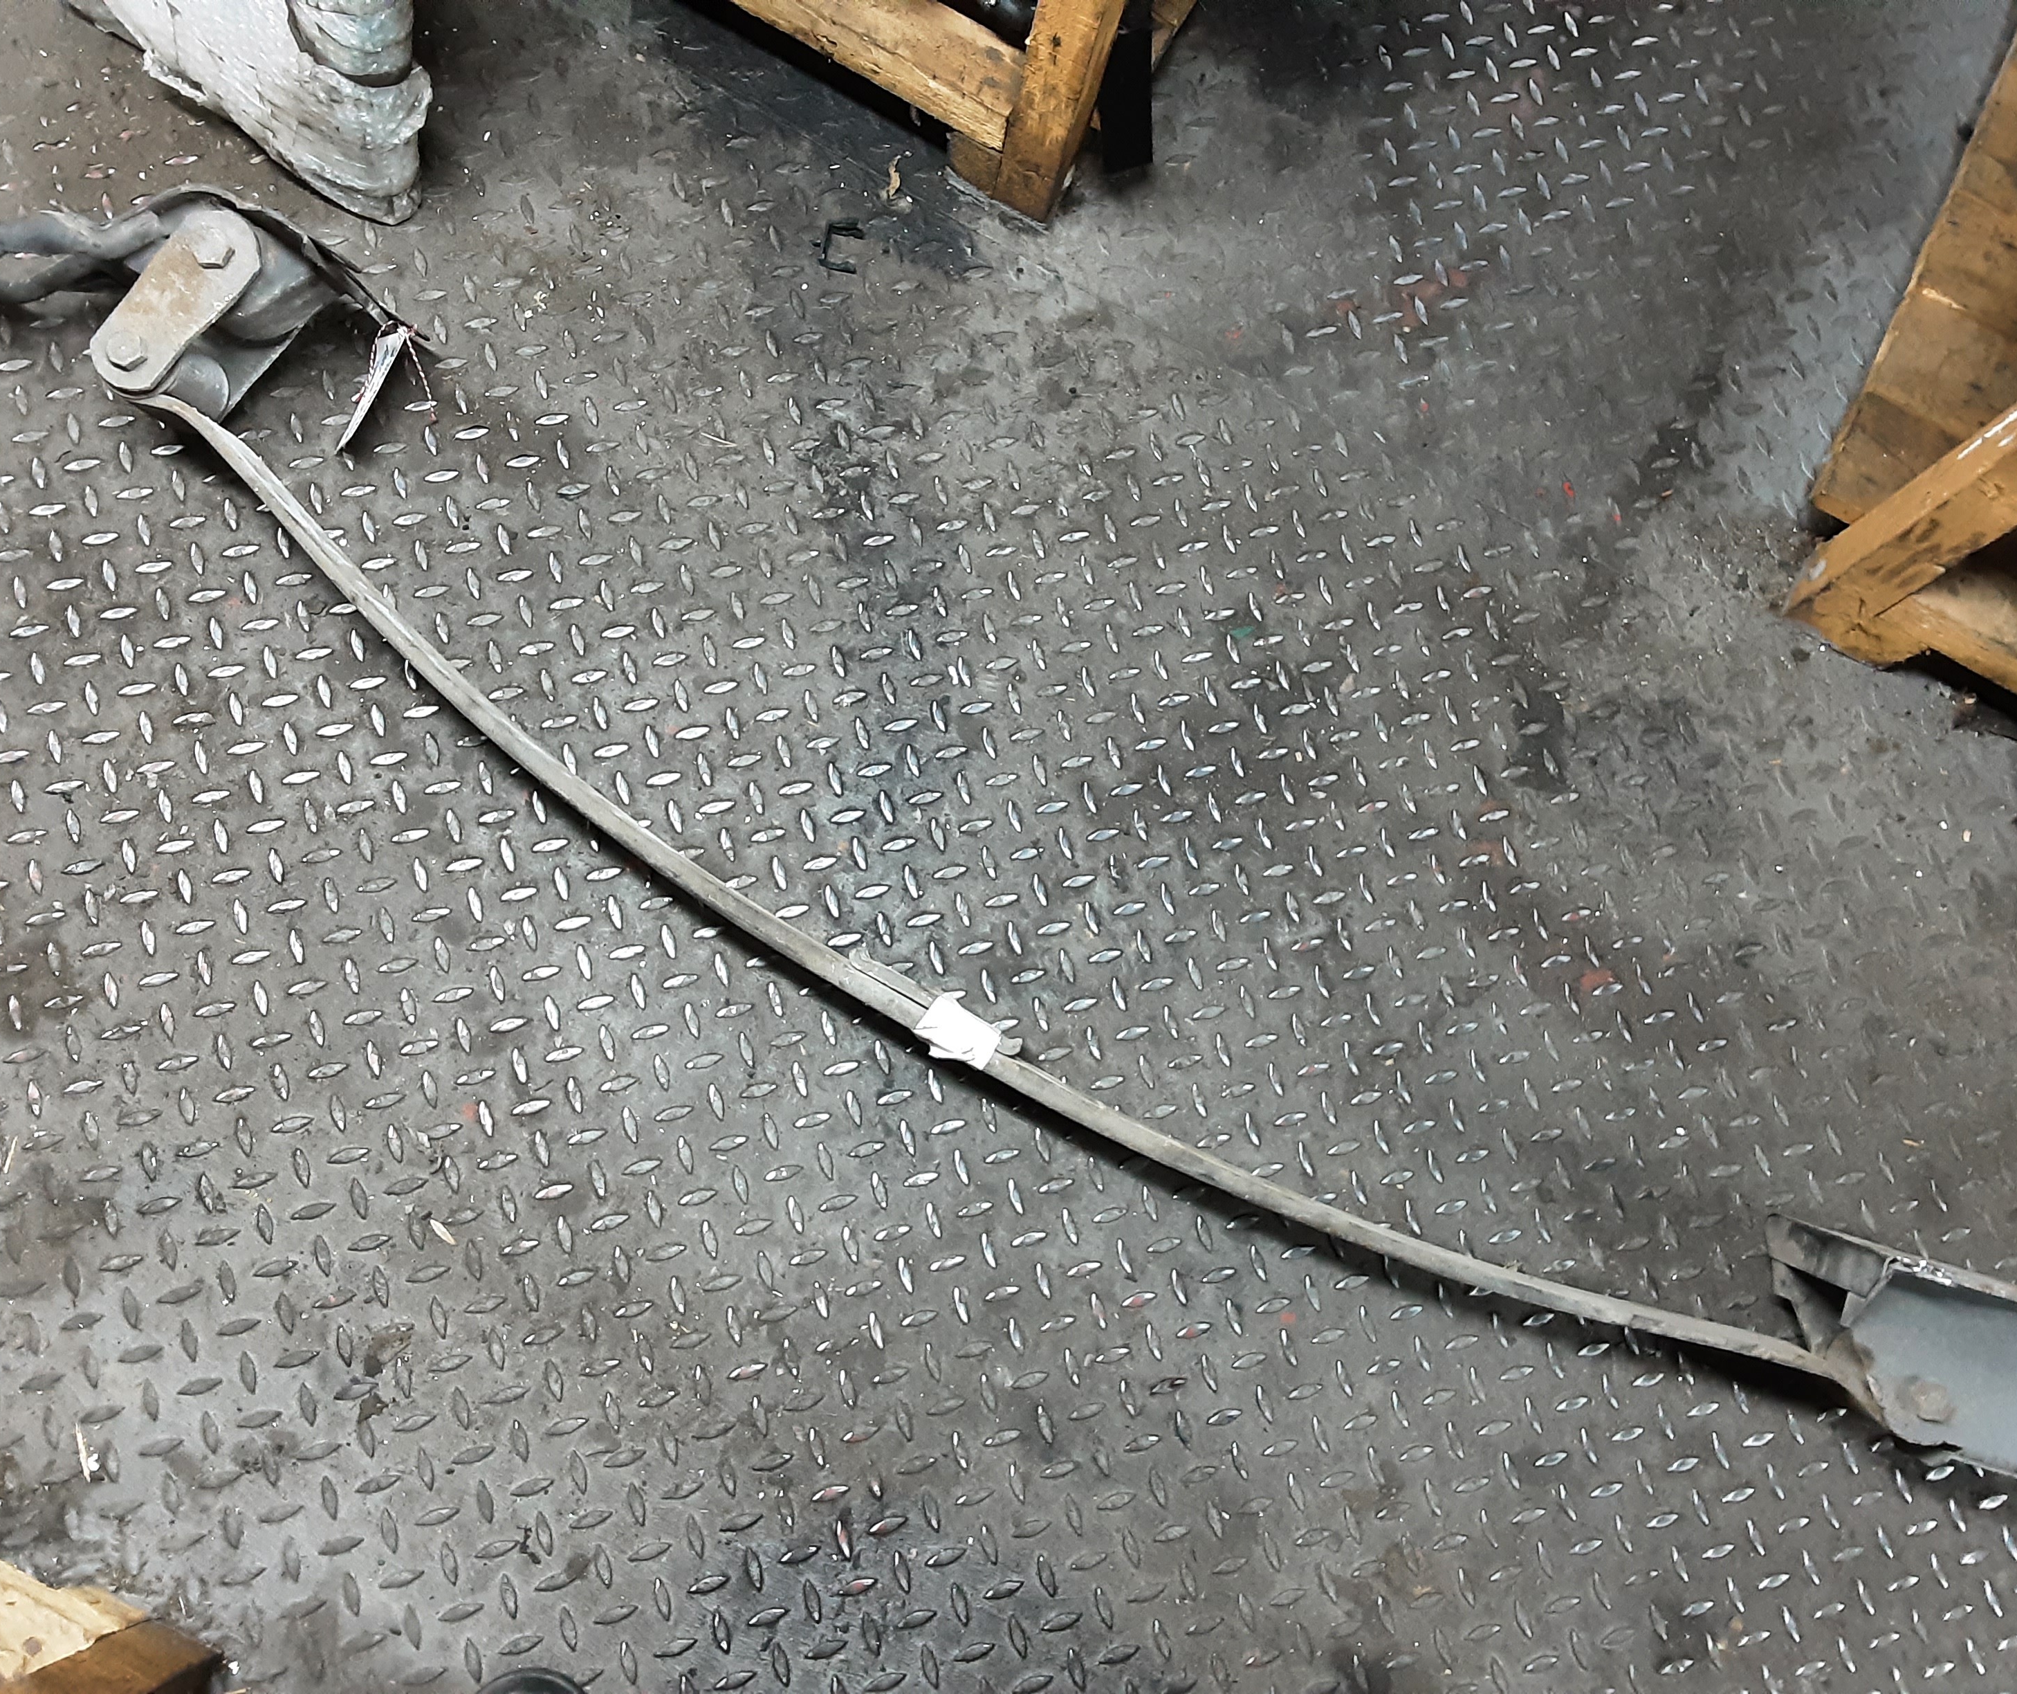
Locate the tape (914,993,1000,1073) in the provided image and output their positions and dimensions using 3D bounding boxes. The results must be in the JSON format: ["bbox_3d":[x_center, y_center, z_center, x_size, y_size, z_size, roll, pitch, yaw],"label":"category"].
[{"bbox_3d":[-0.036,0.128,1.191,0.052,0.040,0.033,31,72,2],"label":"tape"}]

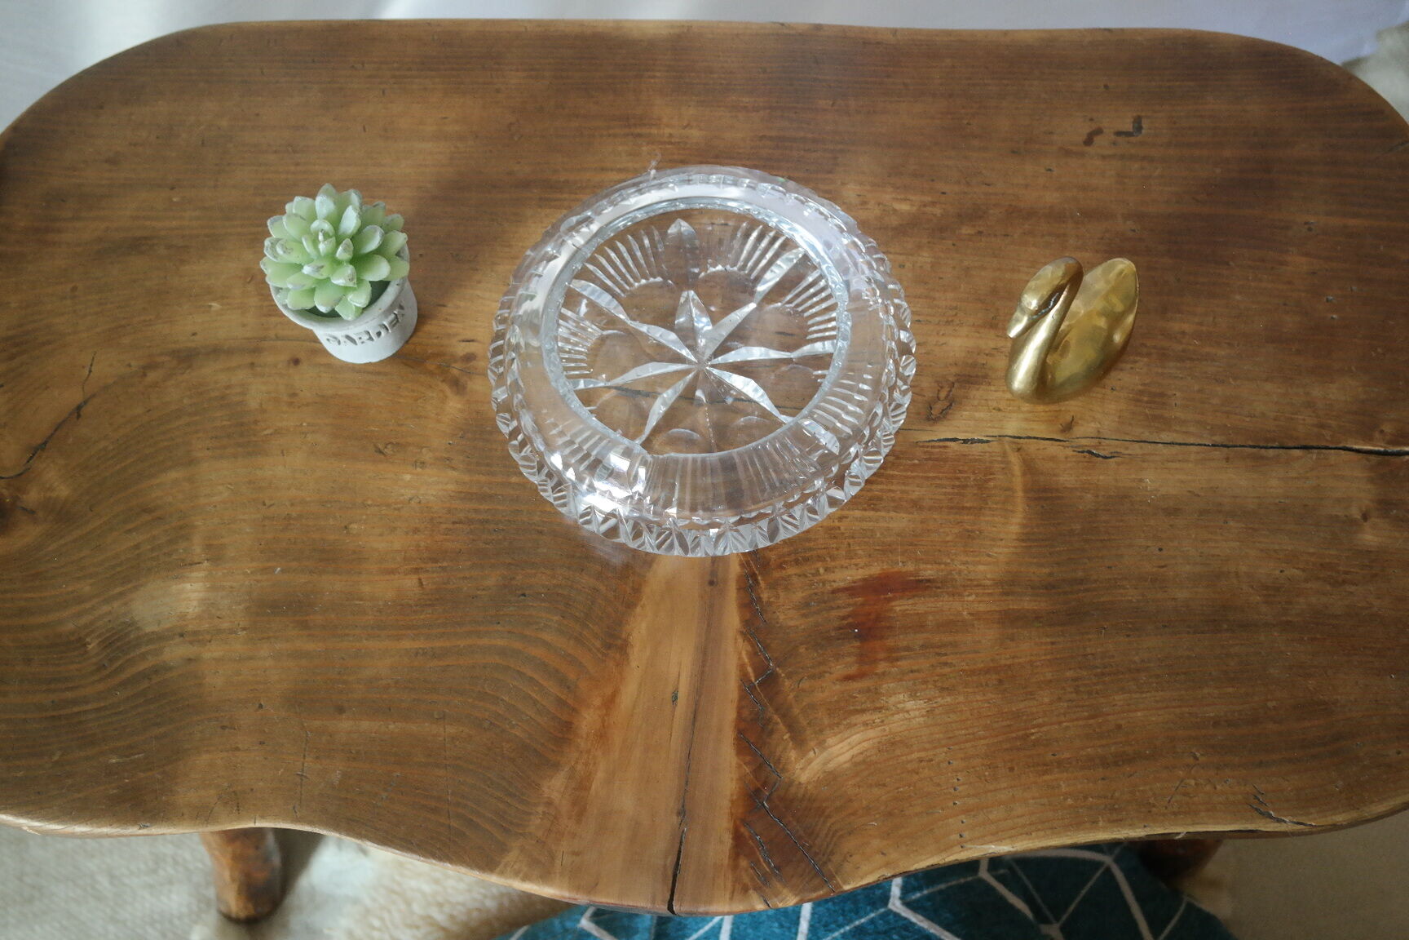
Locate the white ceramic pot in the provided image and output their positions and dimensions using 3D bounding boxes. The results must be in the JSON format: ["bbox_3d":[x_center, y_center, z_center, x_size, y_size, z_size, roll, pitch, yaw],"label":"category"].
[{"bbox_3d":[-0.178,-0.088,0.794,0.070,0.049,0.070,-1,65,3],"label":"white ceramic pot"}]

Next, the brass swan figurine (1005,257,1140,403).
[{"bbox_3d":[0.170,-0.073,0.744,0.084,0.090,0.045,-42,70,-15],"label":"brass swan figurine"}]

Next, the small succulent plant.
[{"bbox_3d":[-0.180,-0.106,0.761,0.070,0.042,0.070,-1,65,3],"label":"small succulent plant"}]

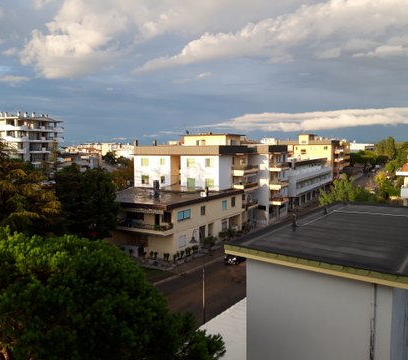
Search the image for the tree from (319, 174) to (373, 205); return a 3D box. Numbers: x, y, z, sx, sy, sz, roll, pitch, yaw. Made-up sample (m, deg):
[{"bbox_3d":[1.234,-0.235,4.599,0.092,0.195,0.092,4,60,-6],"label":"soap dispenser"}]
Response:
[{"bbox_3d":[19.695,4.425,50.665,7.500,10.200,7.500,3,7,32],"label":"tree"}]

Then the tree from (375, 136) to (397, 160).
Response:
[{"bbox_3d":[90.624,-12.019,179.679,10.500,18.000,10.500,3,7,32],"label":"tree"}]

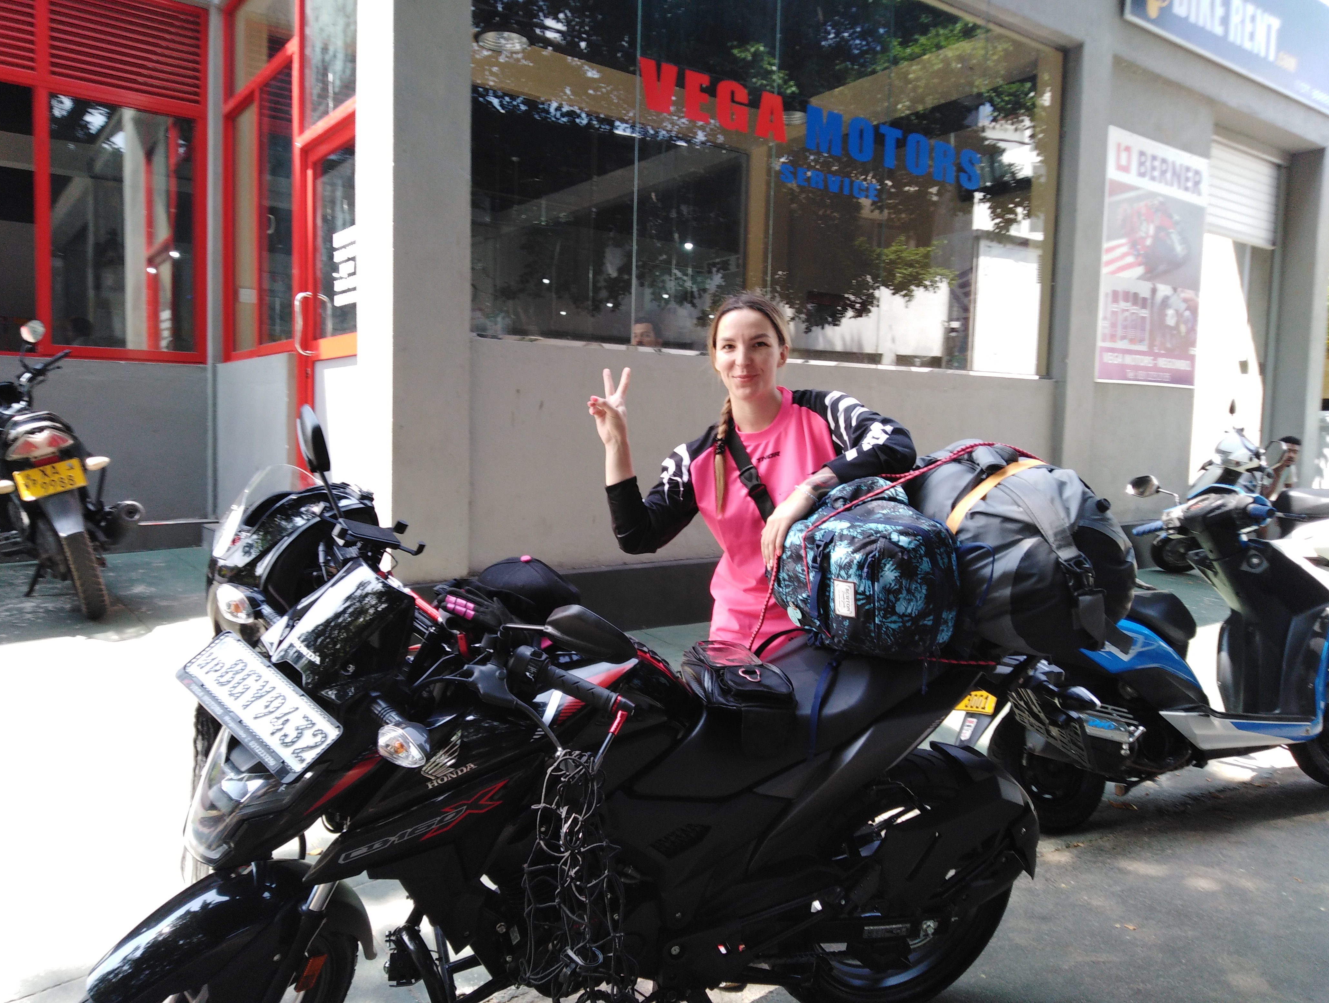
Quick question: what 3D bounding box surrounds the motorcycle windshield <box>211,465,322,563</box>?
[{"bbox_3d":[-0.792,0.026,1.930,0.200,0.190,0.240,1,4,-6],"label":"motorcycle windshield"}]

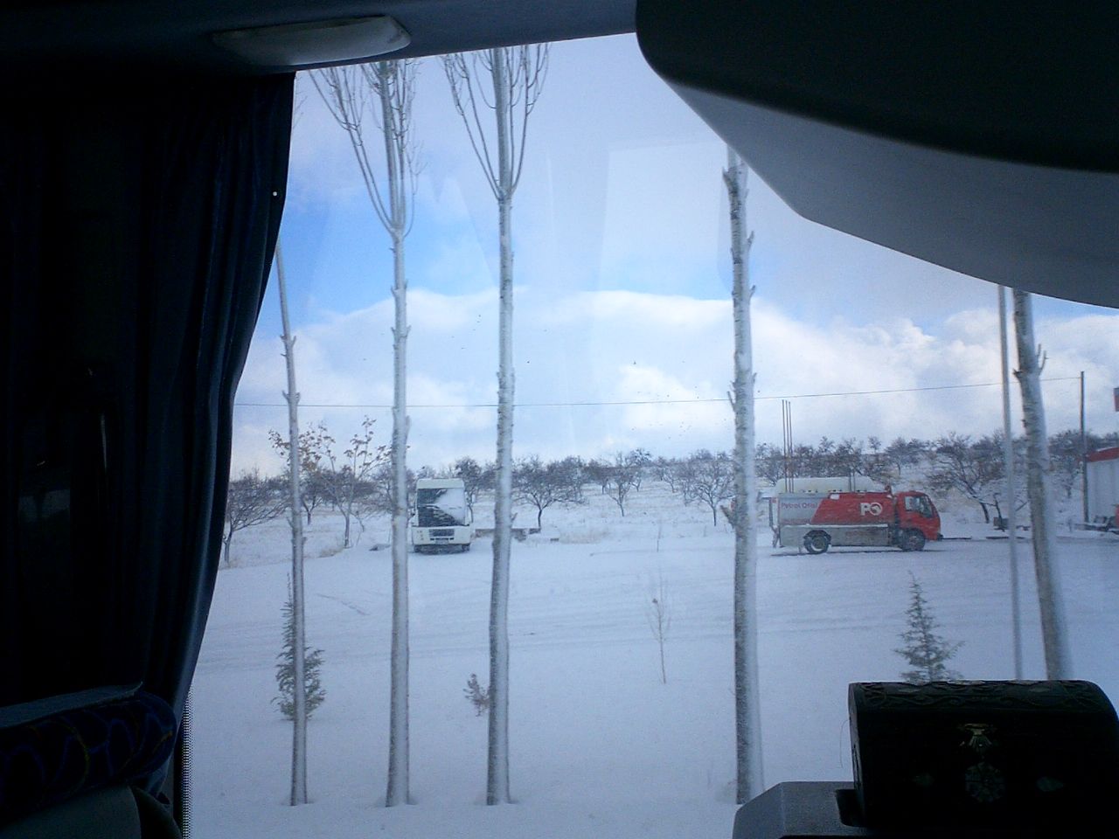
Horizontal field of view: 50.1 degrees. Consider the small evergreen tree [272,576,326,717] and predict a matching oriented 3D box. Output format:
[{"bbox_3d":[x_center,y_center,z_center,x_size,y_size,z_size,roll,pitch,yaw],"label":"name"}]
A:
[{"bbox_3d":[-3.190,2.784,14.646,0.630,1.660,0.630,-1,-3,0],"label":"small evergreen tree"}]

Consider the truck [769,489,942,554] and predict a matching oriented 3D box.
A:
[{"bbox_3d":[12.048,4.147,49.468,6.600,2.600,2.200,-1,-3,-3],"label":"truck"}]

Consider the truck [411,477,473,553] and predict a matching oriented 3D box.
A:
[{"bbox_3d":[-5.255,4.294,54.478,2.550,3.200,6.200,-1,-3,-3],"label":"truck"}]

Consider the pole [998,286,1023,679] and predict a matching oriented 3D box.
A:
[{"bbox_3d":[5.342,0.089,14.184,0.090,6.700,0.090,-1,-3,0],"label":"pole"}]

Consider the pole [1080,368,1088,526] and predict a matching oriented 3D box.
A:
[{"bbox_3d":[28.595,1.579,65.231,0.240,8.400,0.240,-1,-3,0],"label":"pole"}]

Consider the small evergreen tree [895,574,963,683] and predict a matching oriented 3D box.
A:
[{"bbox_3d":[4.807,2.811,15.542,0.850,1.530,0.850,-1,-3,0],"label":"small evergreen tree"}]

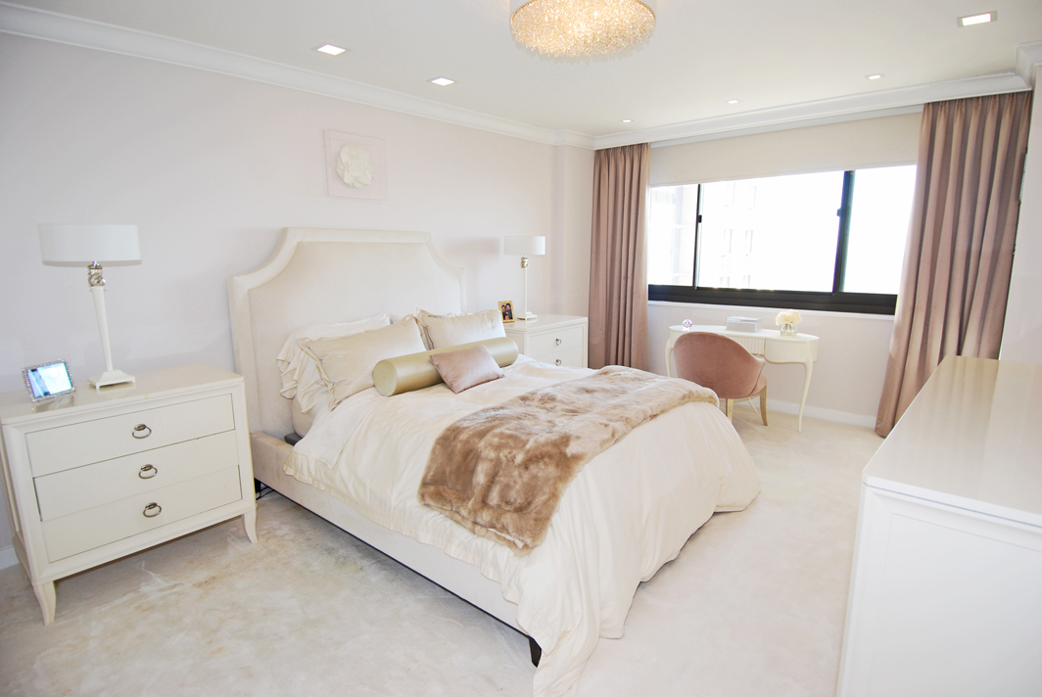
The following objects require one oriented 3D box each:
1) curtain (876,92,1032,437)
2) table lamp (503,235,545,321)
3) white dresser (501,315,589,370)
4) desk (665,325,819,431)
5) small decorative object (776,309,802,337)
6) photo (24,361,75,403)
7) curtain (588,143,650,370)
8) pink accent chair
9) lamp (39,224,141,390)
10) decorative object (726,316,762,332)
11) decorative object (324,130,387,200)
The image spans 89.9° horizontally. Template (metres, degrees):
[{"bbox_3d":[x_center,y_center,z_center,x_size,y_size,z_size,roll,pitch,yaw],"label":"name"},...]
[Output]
[{"bbox_3d":[3.005,-0.478,3.666,0.595,2.407,0.160,8,13,37],"label":"curtain"},{"bbox_3d":[0.029,-0.615,4.569,0.362,0.722,0.362,-1,11,0],"label":"table lamp"},{"bbox_3d":[0.095,0.182,4.565,0.609,0.845,0.884,9,14,42],"label":"white dresser"},{"bbox_3d":[1.912,0.217,4.583,1.196,0.728,0.507,9,14,42],"label":"desk"},{"bbox_3d":[2.255,-0.217,4.364,0.189,0.206,0.189,9,14,42],"label":"small decorative object"},{"bbox_3d":[-2.063,0.136,2.280,0.080,0.146,0.181,1,11,9],"label":"photo"},{"bbox_3d":[0.984,-0.764,5.289,0.624,2.414,0.160,8,13,37],"label":"curtain"},{"bbox_3d":[1.671,0.232,4.309,0.638,0.806,0.638,-8,13,-33],"label":"pink accent chair"},{"bbox_3d":[-1.951,-0.195,2.433,0.370,0.737,0.370,9,14,42],"label":"lamp"},{"bbox_3d":[1.984,-0.206,4.621,0.249,0.093,0.167,9,14,42],"label":"decorative object"},{"bbox_3d":[-1.089,-1.208,3.469,0.072,0.402,0.399,9,14,42],"label":"decorative object"}]

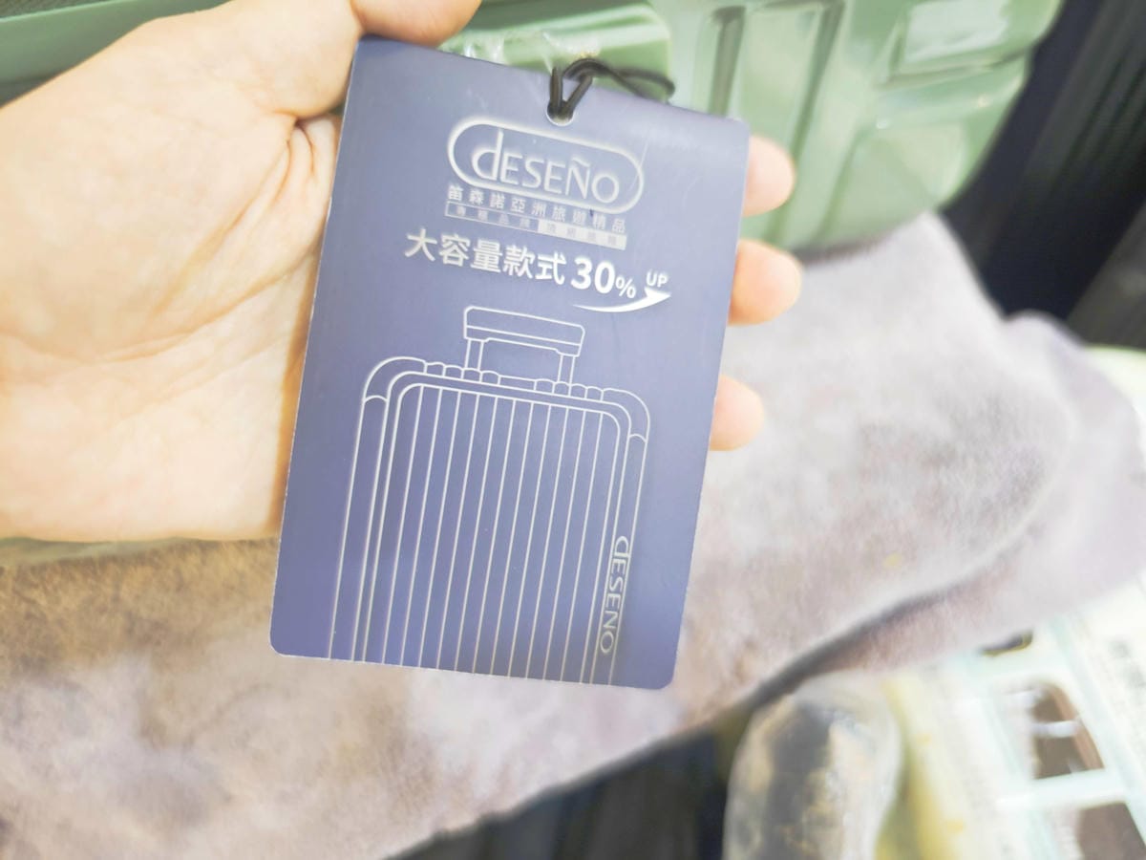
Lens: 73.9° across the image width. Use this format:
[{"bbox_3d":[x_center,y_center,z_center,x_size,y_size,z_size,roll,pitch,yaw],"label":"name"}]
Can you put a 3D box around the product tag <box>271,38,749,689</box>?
[{"bbox_3d":[-0.009,-0.009,0.133,0.070,0.104,0.003,8,-1,-9],"label":"product tag"}]

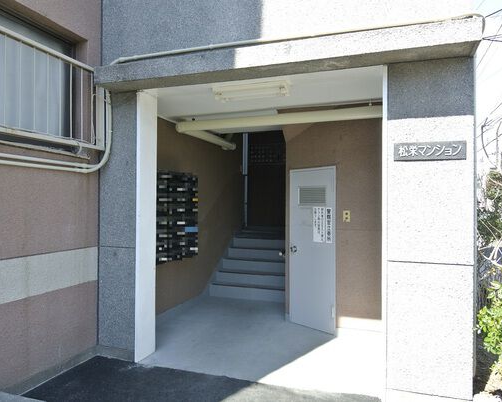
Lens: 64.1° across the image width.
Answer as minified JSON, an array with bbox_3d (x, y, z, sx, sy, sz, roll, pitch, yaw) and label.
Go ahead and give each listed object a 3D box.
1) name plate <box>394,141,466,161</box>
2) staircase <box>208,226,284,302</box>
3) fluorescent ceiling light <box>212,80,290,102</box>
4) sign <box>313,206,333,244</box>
[{"bbox_3d":[1.276,-0.352,2.854,0.471,0.132,0.022,0,-1,19],"label":"name plate"},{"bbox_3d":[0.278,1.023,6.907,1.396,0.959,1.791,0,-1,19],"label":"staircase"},{"bbox_3d":[0.002,-0.981,3.608,0.709,0.093,0.141,0,-1,19],"label":"fluorescent ceiling light"},{"bbox_3d":[0.814,0.275,4.544,0.006,0.397,0.275,1,-1,-40],"label":"sign"}]

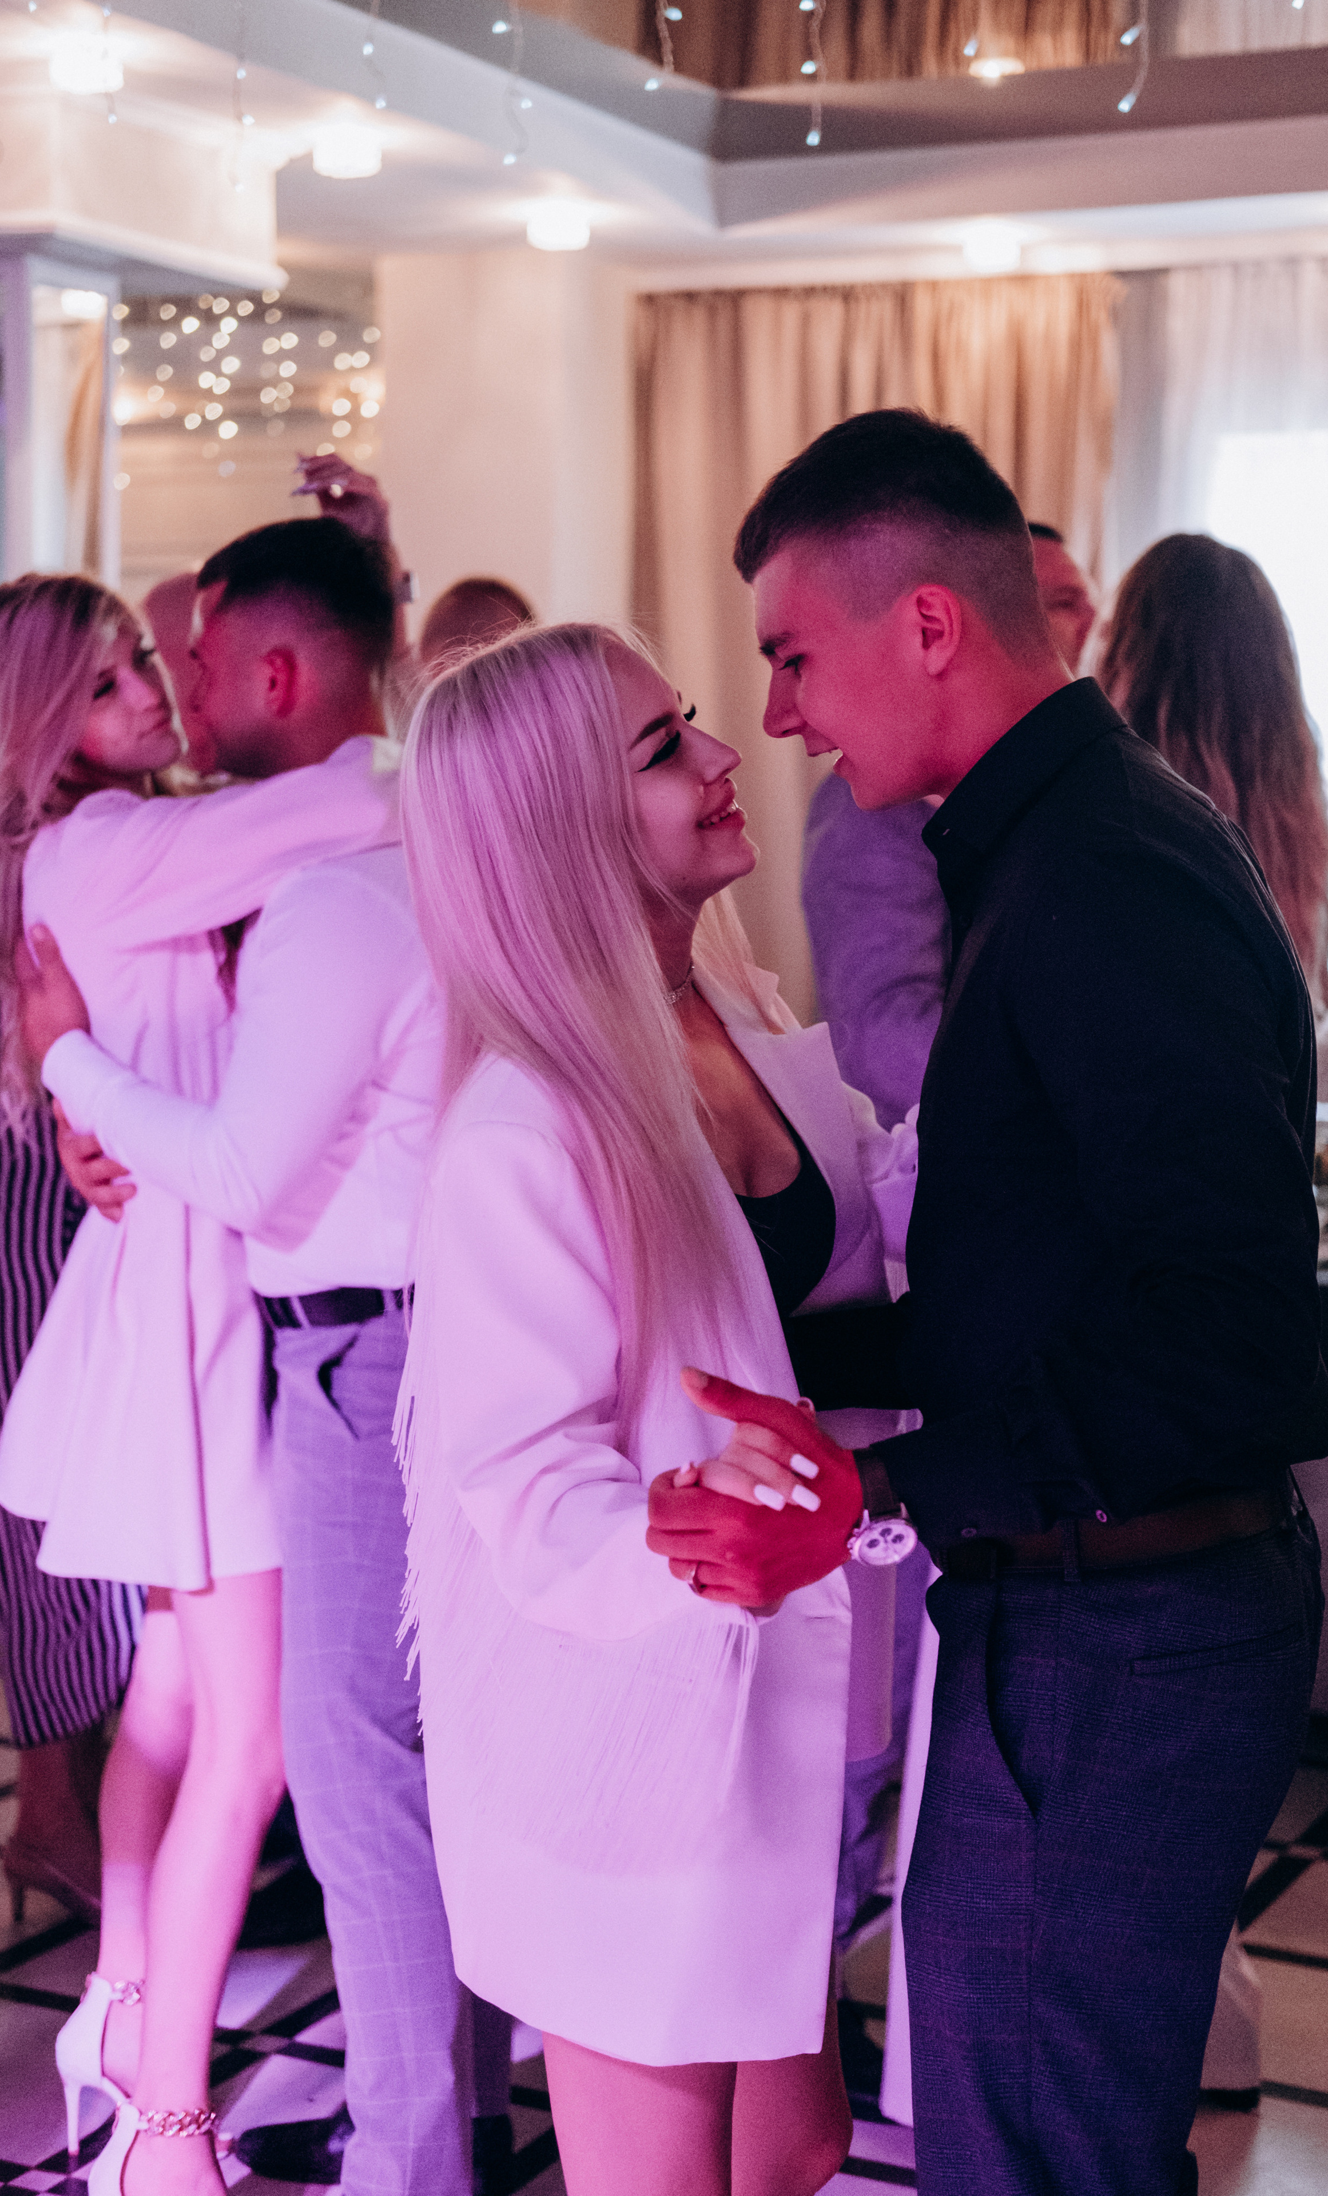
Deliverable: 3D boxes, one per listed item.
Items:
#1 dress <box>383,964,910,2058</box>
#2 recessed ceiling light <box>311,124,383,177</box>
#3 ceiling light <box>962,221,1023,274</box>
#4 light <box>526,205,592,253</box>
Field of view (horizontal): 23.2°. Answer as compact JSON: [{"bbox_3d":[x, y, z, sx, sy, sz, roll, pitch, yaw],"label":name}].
[{"bbox_3d":[-0.002,0.284,2.280,0.380,0.770,0.450,4,7,32],"label":"dress"},{"bbox_3d":[-0.537,-1.607,5.500,0.112,0.070,0.112,1,6,0],"label":"recessed ceiling light"},{"bbox_3d":[0.657,-1.688,6.460,0.112,0.070,0.112,1,6,0],"label":"ceiling light"},{"bbox_3d":[-0.199,-1.648,6.130,0.112,0.070,0.112,1,6,0],"label":"light"}]

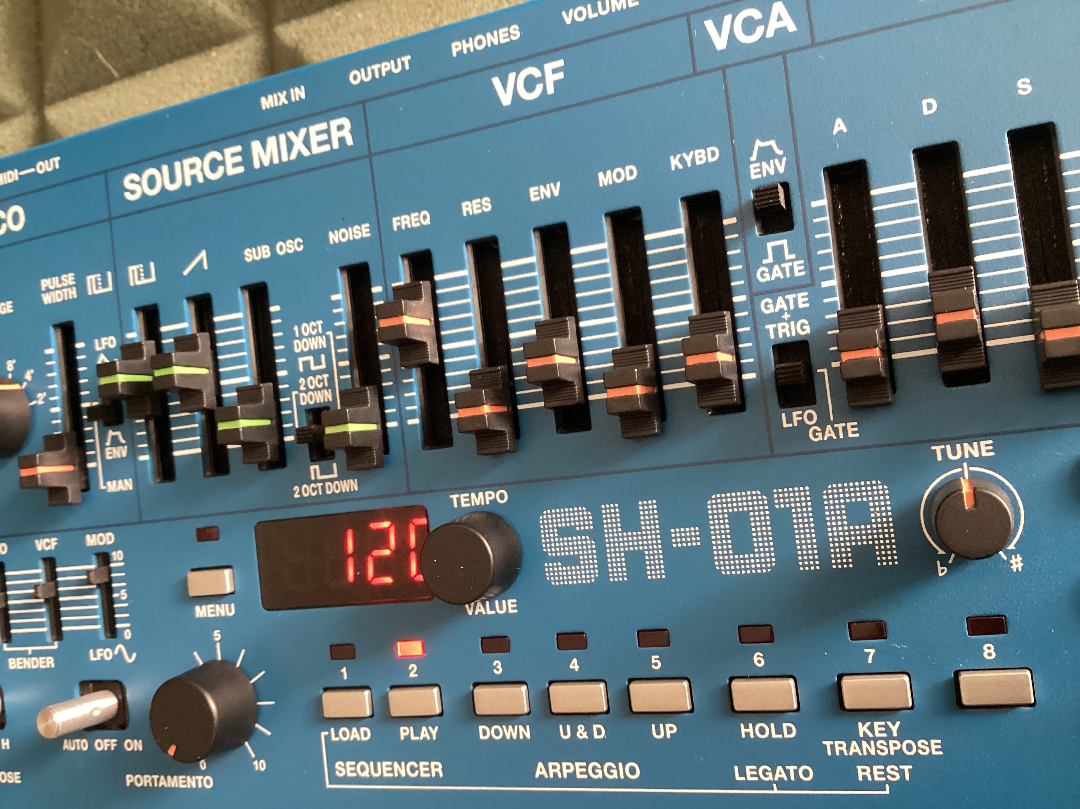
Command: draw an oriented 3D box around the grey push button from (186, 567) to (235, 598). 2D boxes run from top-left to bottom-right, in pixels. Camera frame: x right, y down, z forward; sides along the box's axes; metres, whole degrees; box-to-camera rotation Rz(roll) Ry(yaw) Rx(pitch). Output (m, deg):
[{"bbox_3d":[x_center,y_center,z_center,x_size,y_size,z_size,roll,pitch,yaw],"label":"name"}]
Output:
[{"bbox_3d":[-0.053,0.028,0.155,0.008,0.002,0.004,-8,88,20],"label":"grey push button"}]

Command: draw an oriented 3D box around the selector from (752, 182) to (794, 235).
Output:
[{"bbox_3d":[0.029,-0.025,0.123,0.005,0.005,0.006,-8,88,20],"label":"selector"}]

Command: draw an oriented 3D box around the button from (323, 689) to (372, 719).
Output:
[{"bbox_3d":[-0.029,0.045,0.146,0.008,0.002,0.004,-8,88,20],"label":"button"}]

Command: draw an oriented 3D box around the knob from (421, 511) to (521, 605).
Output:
[{"bbox_3d":[-0.010,0.022,0.135,0.013,0.008,0.013,-8,88,20],"label":"knob"}]

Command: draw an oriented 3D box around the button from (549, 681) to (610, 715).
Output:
[{"bbox_3d":[0.005,0.041,0.134,0.008,0.002,0.004,-8,88,20],"label":"button"}]

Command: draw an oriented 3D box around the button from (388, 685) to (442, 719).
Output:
[{"bbox_3d":[-0.018,0.044,0.142,0.008,0.002,0.004,-8,88,20],"label":"button"}]

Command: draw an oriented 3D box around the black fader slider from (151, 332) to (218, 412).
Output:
[{"bbox_3d":[-0.056,-0.005,0.151,0.004,0.009,0.012,-8,88,20],"label":"black fader slider"}]

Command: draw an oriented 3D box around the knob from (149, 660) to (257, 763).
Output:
[{"bbox_3d":[-0.052,0.048,0.151,0.015,0.008,0.015,0,90,20],"label":"knob"}]

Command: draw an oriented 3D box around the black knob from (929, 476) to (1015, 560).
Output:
[{"bbox_3d":[0.051,0.014,0.113,0.010,0.006,0.010,-8,88,20],"label":"black knob"}]

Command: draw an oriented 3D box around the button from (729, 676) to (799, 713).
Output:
[{"bbox_3d":[0.029,0.038,0.125,0.008,0.002,0.004,-8,88,20],"label":"button"}]

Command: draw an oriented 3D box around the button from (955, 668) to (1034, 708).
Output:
[{"bbox_3d":[0.054,0.034,0.116,0.008,0.002,0.004,-8,88,20],"label":"button"}]

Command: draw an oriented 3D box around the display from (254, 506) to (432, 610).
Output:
[{"bbox_3d":[-0.030,0.024,0.148,0.030,0.002,0.014,-8,88,20],"label":"display"}]

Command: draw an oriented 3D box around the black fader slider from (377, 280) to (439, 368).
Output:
[{"bbox_3d":[-0.019,-0.012,0.138,0.004,0.009,0.012,-8,88,20],"label":"black fader slider"}]

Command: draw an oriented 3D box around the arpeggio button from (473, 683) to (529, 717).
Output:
[{"bbox_3d":[-0.006,0.042,0.138,0.008,0.002,0.004,-8,88,20],"label":"arpeggio button"}]

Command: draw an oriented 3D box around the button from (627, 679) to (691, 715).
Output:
[{"bbox_3d":[0.016,0.039,0.130,0.008,0.002,0.004,-8,88,20],"label":"button"}]

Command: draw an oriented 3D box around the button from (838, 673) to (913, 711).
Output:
[{"bbox_3d":[0.041,0.036,0.120,0.008,0.002,0.004,-8,88,20],"label":"button"}]

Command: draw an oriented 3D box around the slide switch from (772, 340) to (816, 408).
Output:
[{"bbox_3d":[0.032,-0.004,0.122,0.005,0.005,0.008,-8,88,20],"label":"slide switch"}]

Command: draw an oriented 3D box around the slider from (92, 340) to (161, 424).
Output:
[{"bbox_3d":[-0.066,-0.004,0.155,0.004,0.009,0.012,-8,88,20],"label":"slider"}]

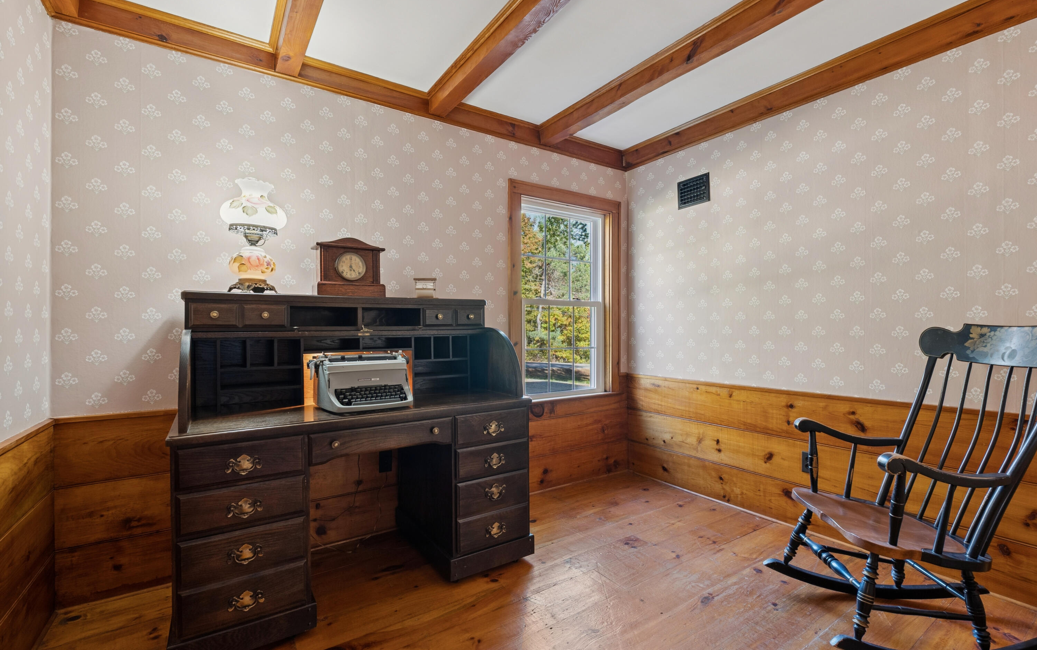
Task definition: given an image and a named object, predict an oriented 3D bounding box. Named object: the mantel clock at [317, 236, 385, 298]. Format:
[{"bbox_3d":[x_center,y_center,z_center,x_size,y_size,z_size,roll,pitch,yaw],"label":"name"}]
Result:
[{"bbox_3d":[-0.825,-0.270,2.246,0.314,0.284,0.139,0,0,-34],"label":"mantel clock"}]

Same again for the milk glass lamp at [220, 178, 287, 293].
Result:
[{"bbox_3d":[-1.160,-0.373,2.027,0.256,0.488,0.256,0,0,-34],"label":"milk glass lamp"}]

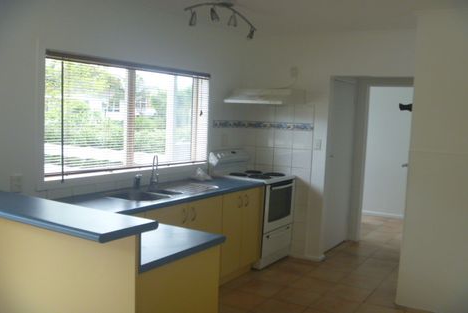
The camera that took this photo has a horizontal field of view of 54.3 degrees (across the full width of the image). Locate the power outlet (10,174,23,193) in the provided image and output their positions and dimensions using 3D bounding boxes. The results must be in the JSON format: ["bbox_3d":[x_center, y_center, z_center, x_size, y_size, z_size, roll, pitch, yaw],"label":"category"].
[{"bbox_3d":[-1.426,0.180,2.990,0.012,0.114,0.086,5,6,33],"label":"power outlet"}]

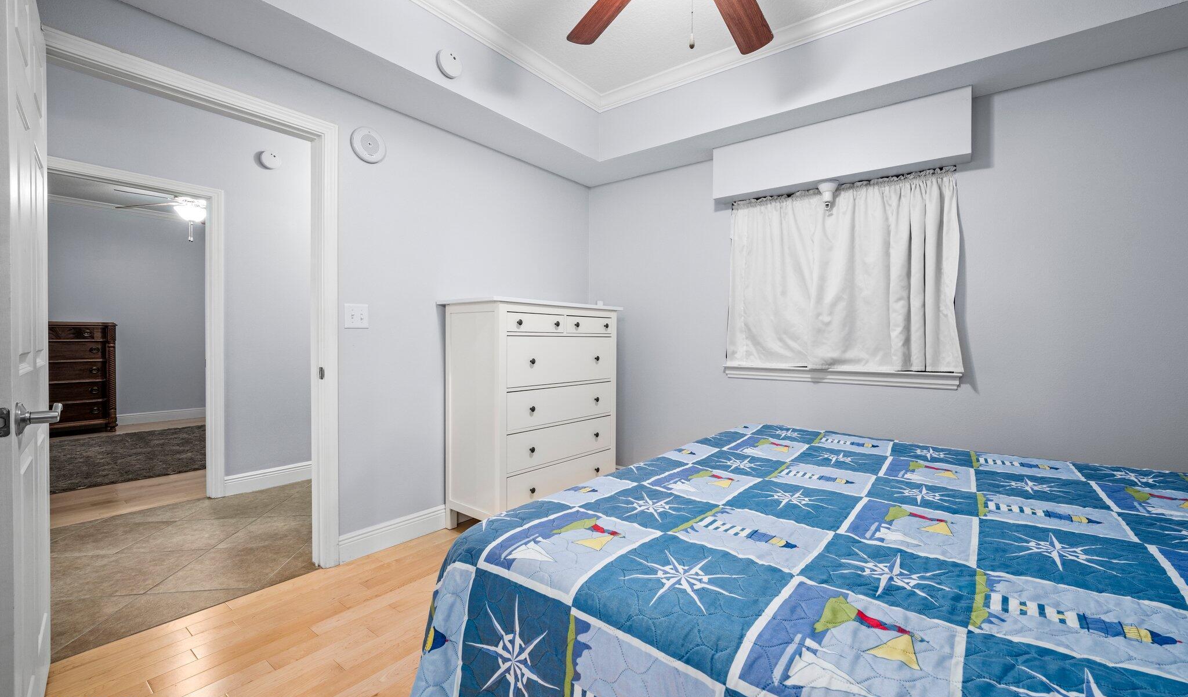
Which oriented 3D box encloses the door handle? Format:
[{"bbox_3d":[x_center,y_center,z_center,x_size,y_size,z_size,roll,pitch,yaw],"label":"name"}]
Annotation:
[{"bbox_3d":[-1.182,0.143,1.058,0.066,0.068,0.135,-1,2,-44],"label":"door handle"}]

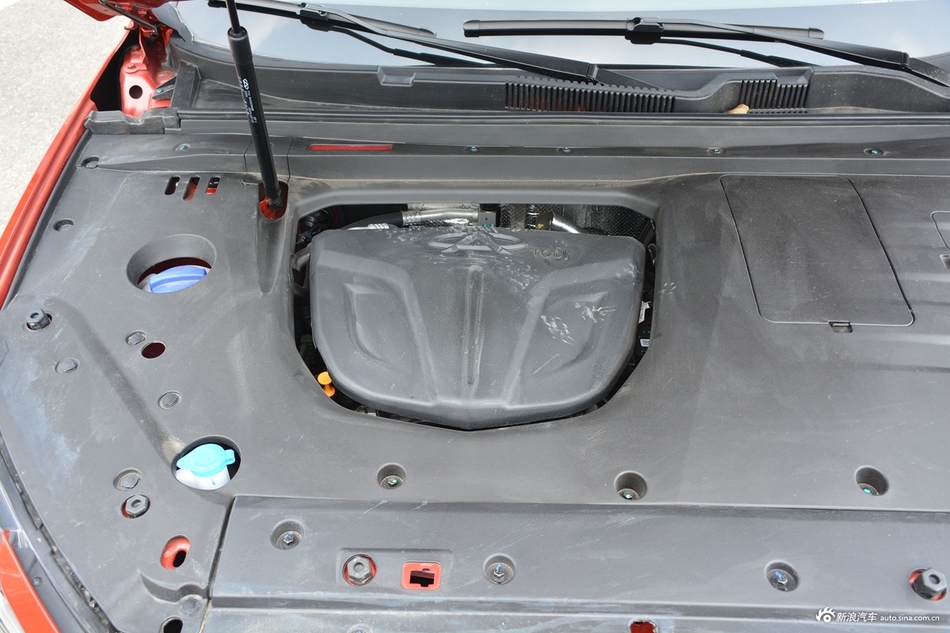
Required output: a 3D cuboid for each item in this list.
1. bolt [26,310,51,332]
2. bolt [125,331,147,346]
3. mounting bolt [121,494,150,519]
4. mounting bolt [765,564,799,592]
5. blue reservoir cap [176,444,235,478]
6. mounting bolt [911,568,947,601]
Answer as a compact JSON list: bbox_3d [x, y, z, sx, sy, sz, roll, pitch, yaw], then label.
[{"bbox_3d":[-0.542,0.004,1.080,0.025,0.022,0.025,1,46,0],"label":"bolt"},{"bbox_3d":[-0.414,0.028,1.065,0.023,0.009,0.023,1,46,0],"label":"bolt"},{"bbox_3d":[-0.349,0.196,0.899,0.026,0.020,0.026,1,46,0],"label":"mounting bolt"},{"bbox_3d":[0.309,0.263,0.875,0.027,0.016,0.027,1,46,0],"label":"mounting bolt"},{"bbox_3d":[-0.300,0.162,0.974,0.063,0.024,0.045,-9,44,-10],"label":"blue reservoir cap"},{"bbox_3d":[0.447,0.264,0.856,0.027,0.023,0.027,1,46,0],"label":"mounting bolt"}]

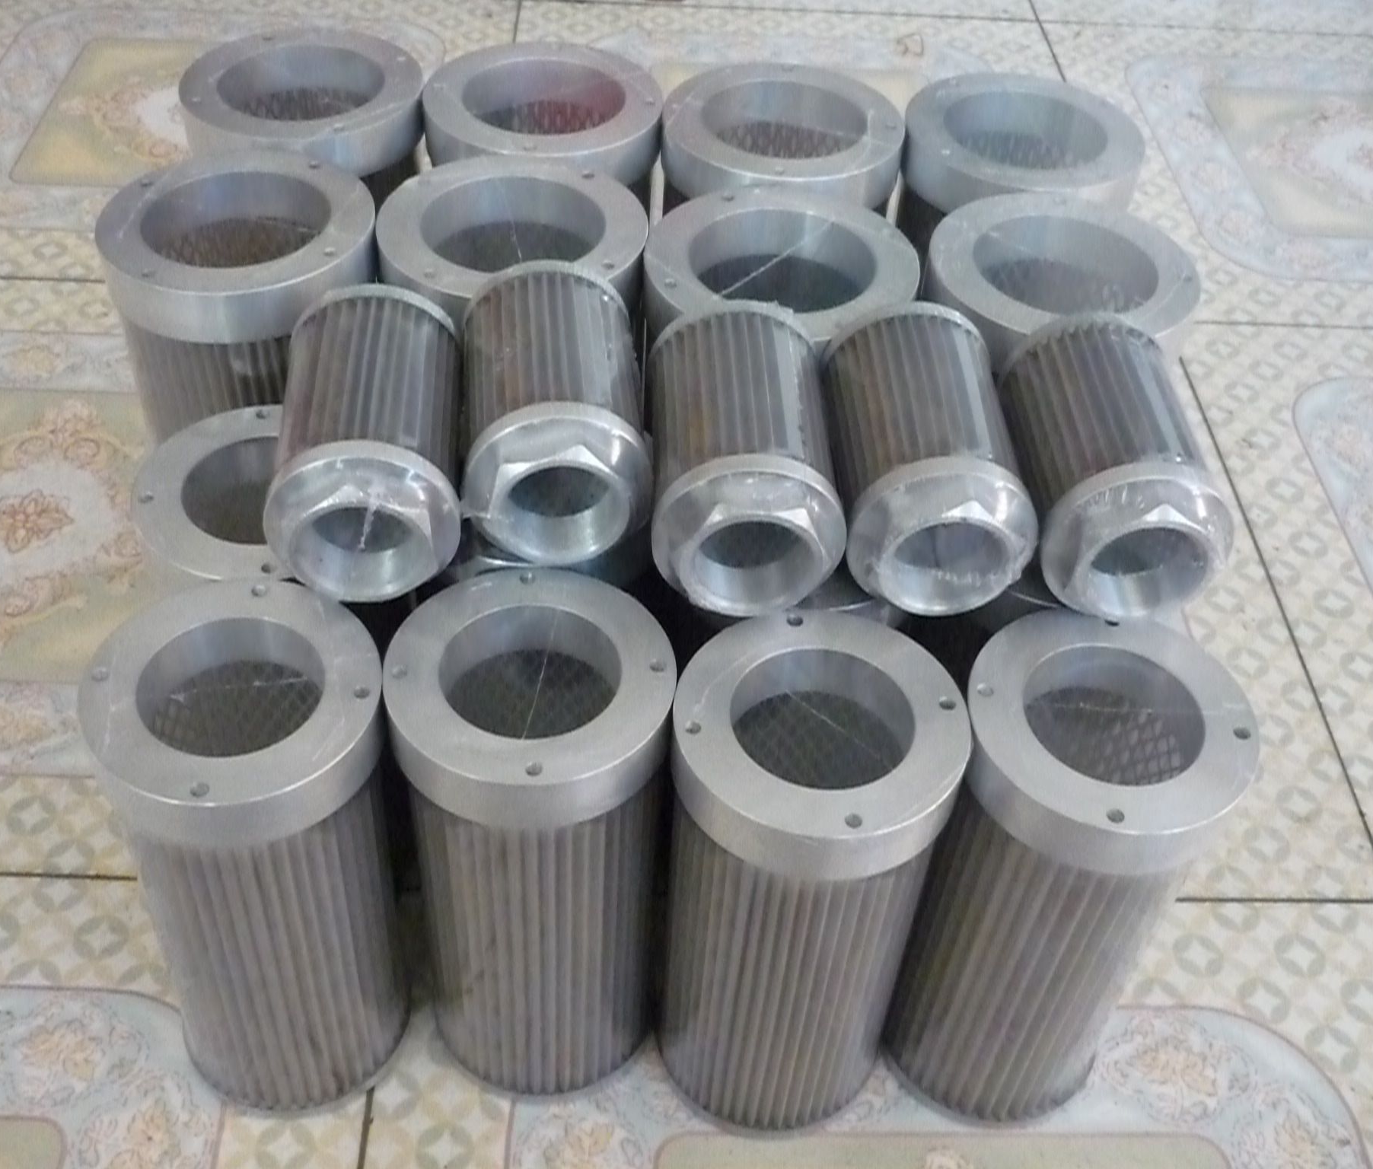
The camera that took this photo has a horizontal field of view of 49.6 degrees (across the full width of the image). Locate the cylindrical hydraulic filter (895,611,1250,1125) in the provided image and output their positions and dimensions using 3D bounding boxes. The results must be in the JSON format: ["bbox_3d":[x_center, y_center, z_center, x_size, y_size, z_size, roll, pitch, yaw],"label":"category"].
[{"bbox_3d":[0.148,0.125,0.618,0.105,0.224,0.105,2,45,-3],"label":"cylindrical hydraulic filter"}]

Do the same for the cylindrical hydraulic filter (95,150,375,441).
[{"bbox_3d":[-0.200,-0.060,0.736,0.117,0.278,0.117,2,45,-3],"label":"cylindrical hydraulic filter"}]

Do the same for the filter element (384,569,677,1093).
[{"bbox_3d":[-0.061,0.110,0.615,0.104,0.225,0.104,2,45,-3],"label":"filter element"}]

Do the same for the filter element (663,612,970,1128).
[{"bbox_3d":[0.043,0.125,0.610,0.105,0.224,0.105,2,45,-3],"label":"filter element"}]

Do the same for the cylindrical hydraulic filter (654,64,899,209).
[{"bbox_3d":[0.040,-0.130,0.824,0.117,0.278,0.117,2,45,-3],"label":"cylindrical hydraulic filter"}]

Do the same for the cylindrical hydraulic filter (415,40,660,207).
[{"bbox_3d":[-0.078,-0.145,0.832,0.118,0.275,0.118,2,45,-3],"label":"cylindrical hydraulic filter"}]

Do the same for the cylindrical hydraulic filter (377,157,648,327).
[{"bbox_3d":[-0.084,-0.062,0.749,0.118,0.275,0.118,2,45,-3],"label":"cylindrical hydraulic filter"}]

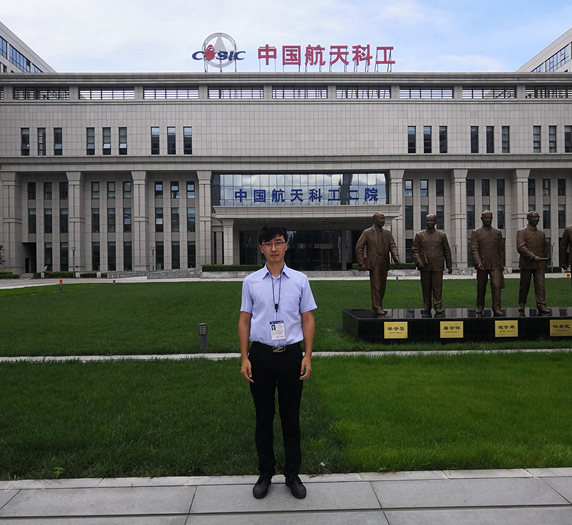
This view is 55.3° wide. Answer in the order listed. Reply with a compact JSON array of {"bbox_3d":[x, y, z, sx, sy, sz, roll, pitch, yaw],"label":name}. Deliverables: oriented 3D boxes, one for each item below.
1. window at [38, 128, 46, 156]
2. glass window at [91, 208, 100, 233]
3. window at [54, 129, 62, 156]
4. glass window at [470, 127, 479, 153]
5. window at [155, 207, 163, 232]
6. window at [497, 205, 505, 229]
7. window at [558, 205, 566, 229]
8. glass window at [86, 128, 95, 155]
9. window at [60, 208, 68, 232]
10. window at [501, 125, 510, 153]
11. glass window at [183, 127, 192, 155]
[{"bbox_3d":[-30.176,-14.937,67.484,1.001,3.424,0.150,-1,0,-1],"label":"window"},{"bbox_3d":[-24.135,-5.313,69.229,0.976,3.068,0.150,-1,0,-1],"label":"glass window"},{"bbox_3d":[-30.666,-16.214,73.438,1.118,3.917,0.200,-1,0,-1],"label":"window"},{"bbox_3d":[25.855,-16.780,74.851,1.079,3.923,0.200,-1,0,-1],"label":"glass window"},{"bbox_3d":[-16.069,-5.390,69.328,1.000,3.086,0.150,-1,0,-2],"label":"window"},{"bbox_3d":[27.445,-5.741,69.583,0.910,3.000,0.150,-1,0,-2],"label":"window"},{"bbox_3d":[35.745,-5.913,70.725,0.997,3.096,0.150,-1,0,-1],"label":"window"},{"bbox_3d":[-24.921,-15.454,69.618,1.047,3.546,0.150,-1,0,-2],"label":"glass window"},{"bbox_3d":[-28.911,-5.410,71.090,1.094,3.190,0.150,-1,0,-2],"label":"window"},{"bbox_3d":[28.673,-16.036,71.241,1.044,3.551,0.150,-1,0,-2],"label":"window"},{"bbox_3d":[-12.193,-15.064,67.864,1.000,3.481,0.150,-1,0,-2],"label":"glass window"}]

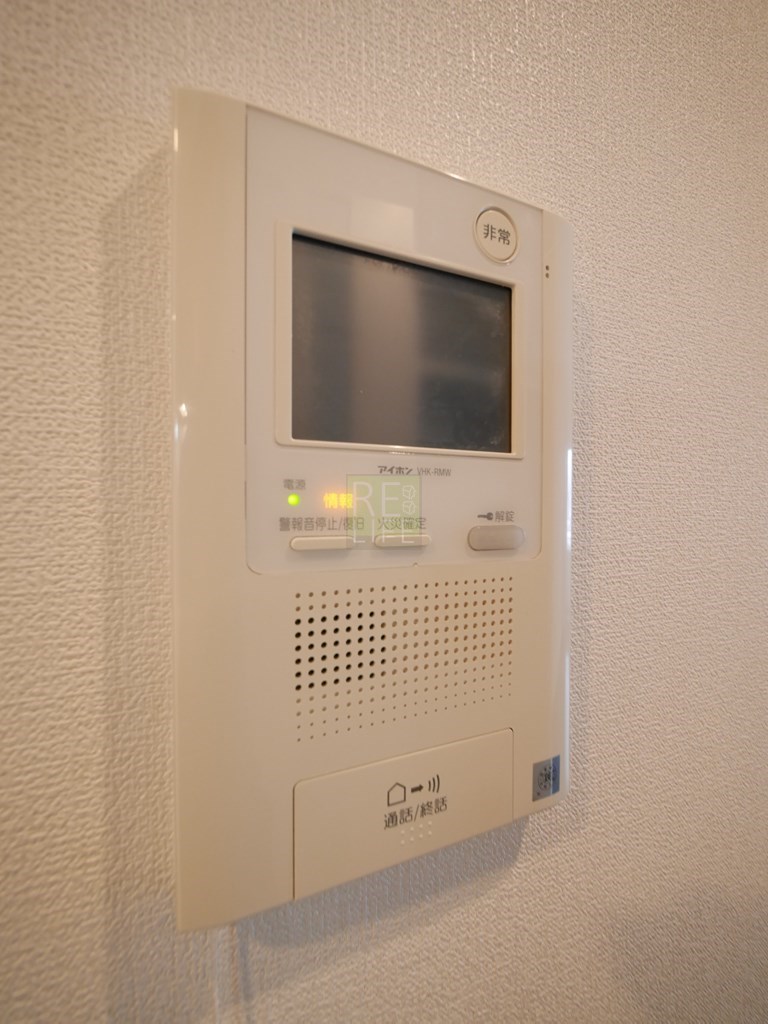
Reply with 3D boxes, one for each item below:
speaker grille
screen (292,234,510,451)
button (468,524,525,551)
[{"bbox_3d":[0.009,0.042,0.125,0.073,0.041,0.003,0,1,-22],"label":"speaker grille"},{"bbox_3d":[0.008,-0.046,0.124,0.071,0.054,0.004,0,1,-22],"label":"screen"},{"bbox_3d":[0.037,0.008,0.134,0.022,0.008,0.004,0,1,-22],"label":"button"}]

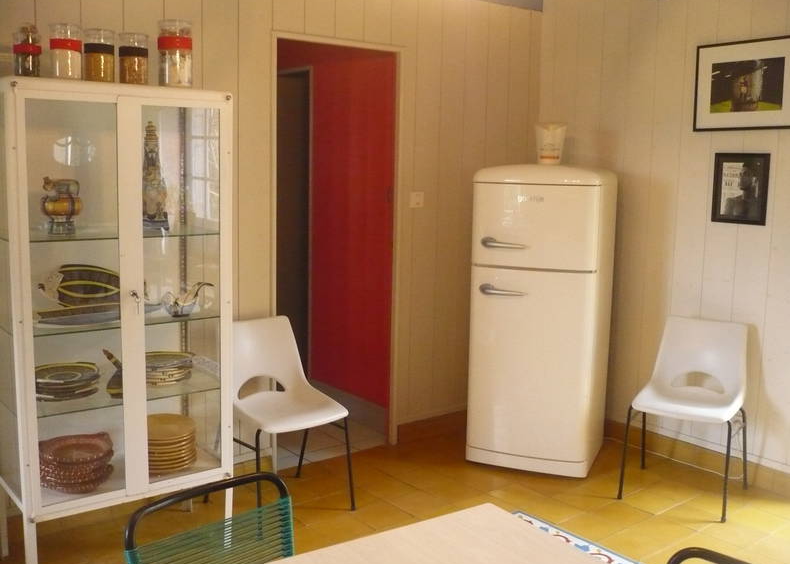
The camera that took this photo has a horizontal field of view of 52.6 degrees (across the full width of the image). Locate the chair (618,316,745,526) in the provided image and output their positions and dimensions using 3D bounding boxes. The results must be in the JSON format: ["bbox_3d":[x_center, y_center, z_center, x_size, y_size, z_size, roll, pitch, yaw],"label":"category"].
[{"bbox_3d":[1.344,0.589,3.651,0.485,0.784,0.510,6,9,30],"label":"chair"}]

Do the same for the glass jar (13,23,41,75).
[{"bbox_3d":[-1.183,-0.737,2.570,0.092,0.188,0.092,-5,10,-39],"label":"glass jar"}]

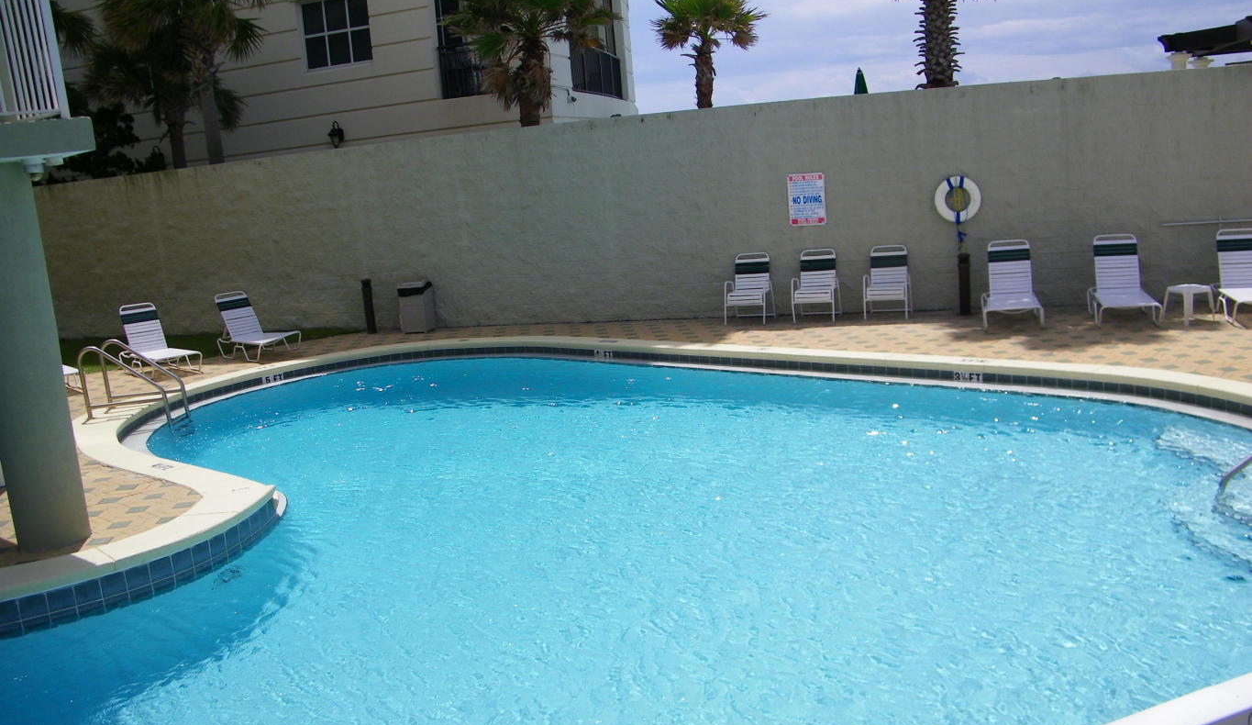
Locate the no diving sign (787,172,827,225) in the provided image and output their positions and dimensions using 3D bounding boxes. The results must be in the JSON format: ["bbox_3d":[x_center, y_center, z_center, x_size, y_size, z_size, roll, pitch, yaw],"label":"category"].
[{"bbox_3d":[2.536,-2.280,14.174,0.500,0.680,0.020,-1,11,20],"label":"no diving sign"}]

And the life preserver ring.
[{"bbox_3d":[4.413,-2.168,13.479,0.600,0.610,0.100,-1,11,20],"label":"life preserver ring"}]

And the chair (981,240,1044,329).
[{"bbox_3d":[4.740,-0.975,12.450,0.640,0.940,1.549,-1,11,19],"label":"chair"}]

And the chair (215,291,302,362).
[{"bbox_3d":[-5.499,-0.573,15.128,1.552,0.940,0.640,4,14,42],"label":"chair"}]

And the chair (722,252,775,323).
[{"bbox_3d":[1.739,-1.041,14.266,0.580,0.930,0.650,0,11,24],"label":"chair"}]

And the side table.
[{"bbox_3d":[6.366,-0.658,11.481,0.430,0.390,0.430,-7,11,-14],"label":"side table"}]

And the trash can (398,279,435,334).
[{"bbox_3d":[-3.324,-0.864,16.185,0.460,0.760,0.430,-1,11,21],"label":"trash can"}]

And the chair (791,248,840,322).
[{"bbox_3d":[2.620,-1.056,13.926,0.580,0.930,0.650,-1,11,22],"label":"chair"}]

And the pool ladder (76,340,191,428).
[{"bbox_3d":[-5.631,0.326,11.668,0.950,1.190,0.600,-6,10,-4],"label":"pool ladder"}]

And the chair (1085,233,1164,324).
[{"bbox_3d":[5.869,-0.984,11.972,0.640,0.940,1.531,-1,11,20],"label":"chair"}]

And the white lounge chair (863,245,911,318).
[{"bbox_3d":[3.515,-1.076,13.612,0.580,0.930,0.650,-1,11,22],"label":"white lounge chair"}]

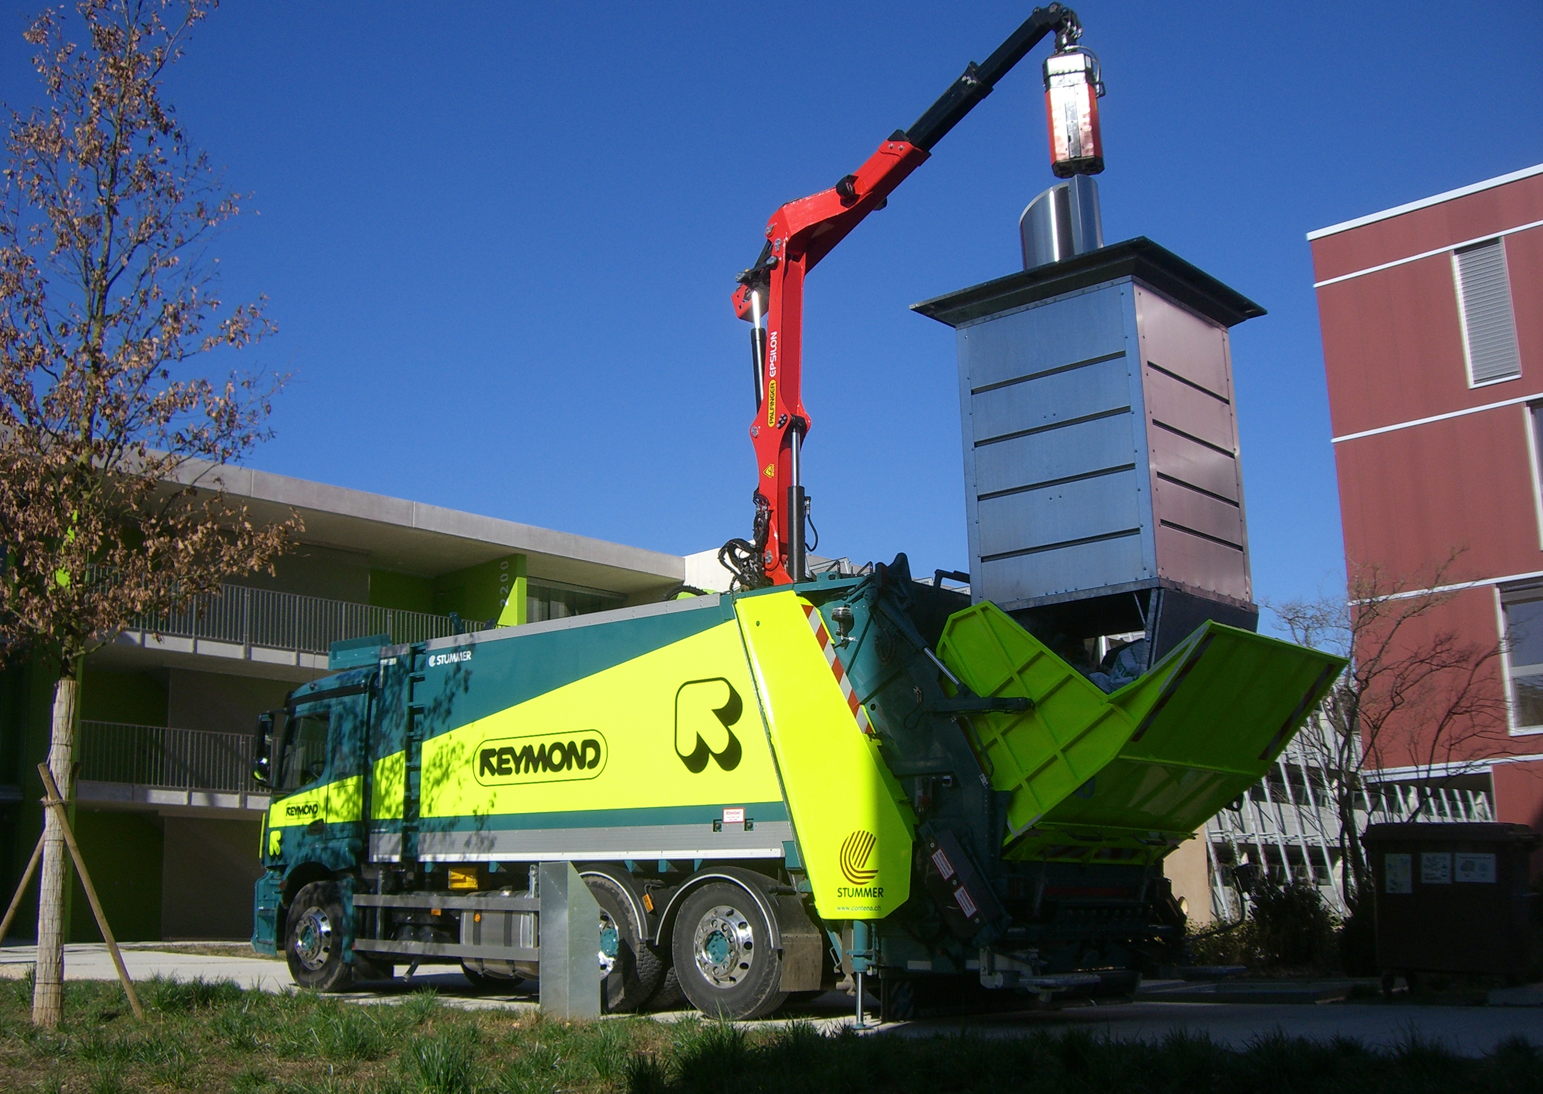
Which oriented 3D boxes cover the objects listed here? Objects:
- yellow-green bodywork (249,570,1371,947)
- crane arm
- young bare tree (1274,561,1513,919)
[{"bbox_3d":[-0.524,2.042,15.231,10.980,2.763,2.530,-10,-16,40],"label":"yellow-green bodywork"},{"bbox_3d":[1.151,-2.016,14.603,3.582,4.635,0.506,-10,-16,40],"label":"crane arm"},{"bbox_3d":[6.578,2.197,17.997,2.531,4.393,2.531,-1,-12,0],"label":"young bare tree"}]

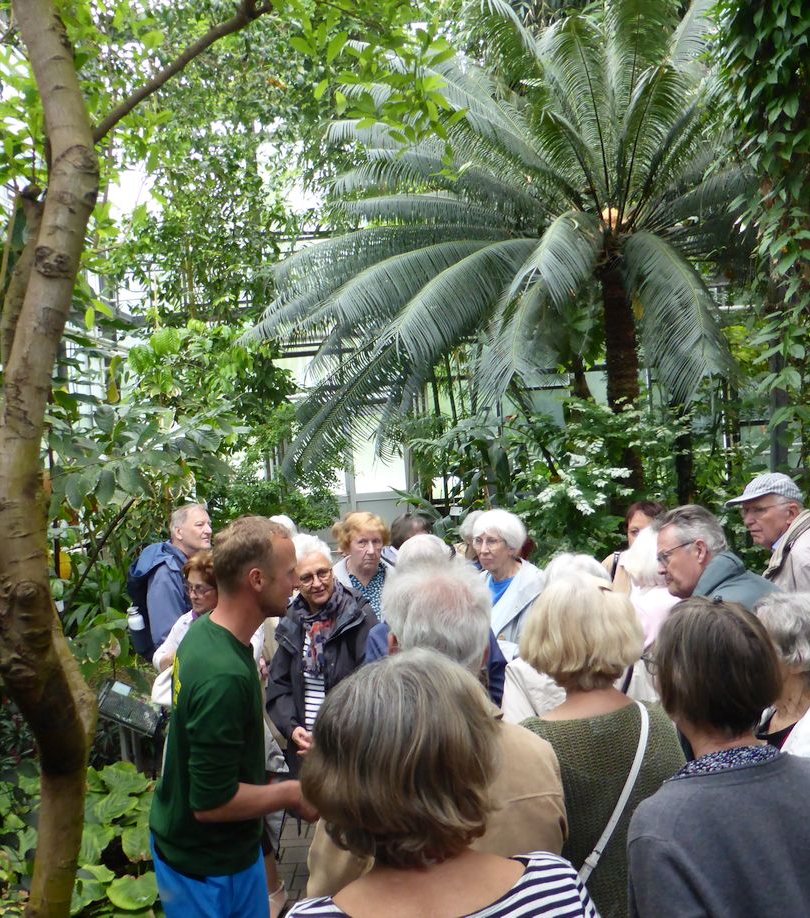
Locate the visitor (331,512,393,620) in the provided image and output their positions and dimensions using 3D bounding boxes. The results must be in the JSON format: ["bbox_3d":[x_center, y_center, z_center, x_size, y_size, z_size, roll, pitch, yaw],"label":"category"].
[{"bbox_3d":[-0.135,1.030,3.600,0.480,1.620,0.330,-2,3,-3],"label":"visitor"}]

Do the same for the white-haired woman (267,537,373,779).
[{"bbox_3d":[-0.255,1.075,3.130,0.460,1.610,0.350,-1,3,12],"label":"white-haired woman"}]

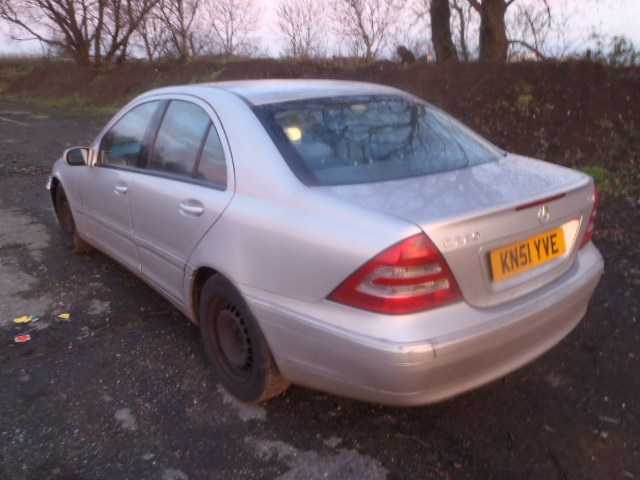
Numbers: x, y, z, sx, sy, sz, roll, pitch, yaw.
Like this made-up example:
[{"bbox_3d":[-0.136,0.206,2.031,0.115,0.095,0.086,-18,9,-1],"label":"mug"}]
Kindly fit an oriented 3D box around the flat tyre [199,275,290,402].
[{"bbox_3d":[-0.336,0.417,2.404,0.205,0.625,0.630,-13,22,-37],"label":"flat tyre"}]

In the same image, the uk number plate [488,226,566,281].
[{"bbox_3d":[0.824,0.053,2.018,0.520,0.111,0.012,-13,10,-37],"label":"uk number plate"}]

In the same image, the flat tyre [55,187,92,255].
[{"bbox_3d":[-2.070,-0.231,4.411,0.205,0.625,0.630,-13,22,-37],"label":"flat tyre"}]

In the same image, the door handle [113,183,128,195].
[{"bbox_3d":[-1.163,-0.298,3.018,0.045,0.050,0.200,-13,22,-37],"label":"door handle"}]

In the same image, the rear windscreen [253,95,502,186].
[{"bbox_3d":[0.310,-0.513,2.506,1.280,0.100,0.670,-13,51,-37],"label":"rear windscreen"}]

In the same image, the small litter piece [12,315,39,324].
[{"bbox_3d":[-1.791,0.484,3.153,0.145,0.025,0.090,-10,20,-30],"label":"small litter piece"}]

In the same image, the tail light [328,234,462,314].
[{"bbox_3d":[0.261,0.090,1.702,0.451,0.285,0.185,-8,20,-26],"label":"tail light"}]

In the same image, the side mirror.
[{"bbox_3d":[-1.603,-0.547,3.415,0.185,0.140,0.110,-13,22,-37],"label":"side mirror"}]

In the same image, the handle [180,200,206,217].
[{"bbox_3d":[-0.569,-0.138,2.302,0.045,0.050,0.200,-13,22,-37],"label":"handle"}]

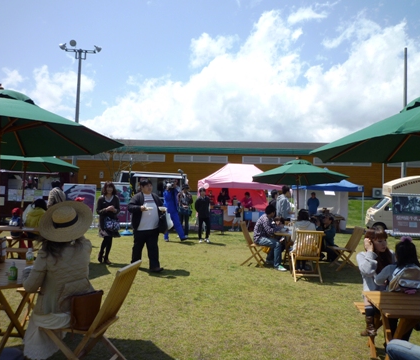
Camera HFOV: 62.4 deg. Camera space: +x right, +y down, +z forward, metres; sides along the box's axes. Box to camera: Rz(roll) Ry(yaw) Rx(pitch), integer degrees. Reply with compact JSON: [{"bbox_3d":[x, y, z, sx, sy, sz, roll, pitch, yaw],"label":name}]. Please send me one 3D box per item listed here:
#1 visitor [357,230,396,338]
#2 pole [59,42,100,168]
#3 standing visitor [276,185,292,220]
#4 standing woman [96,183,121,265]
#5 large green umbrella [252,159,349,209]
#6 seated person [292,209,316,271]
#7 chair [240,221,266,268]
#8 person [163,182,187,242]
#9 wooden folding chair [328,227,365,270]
[{"bbox_3d":[1.718,1.043,3.600,0.460,1.060,0.600,2,-2,0],"label":"visitor"},{"bbox_3d":[-9.198,-3.832,23.807,2.900,11.660,0.900,2,-2,0],"label":"pole"},{"bbox_3d":[1.916,1.043,8.800,0.420,1.740,0.470,3,-2,-18],"label":"standing visitor"},{"bbox_3d":[-2.045,0.880,7.005,0.460,1.640,0.360,3,-2,-12],"label":"standing woman"},{"bbox_3d":[2.014,0.688,7.800,2.200,2.390,2.200,2,-2,0],"label":"large green umbrella"},{"bbox_3d":[1.801,1.204,6.677,0.480,1.270,0.750,2,-2,5],"label":"seated person"},{"bbox_3d":[0.949,1.350,7.344,0.530,0.910,0.460,1,-3,16],"label":"chair"},{"bbox_3d":[-1.080,0.992,10.400,0.600,1.730,0.550,2,-2,11],"label":"person"},{"bbox_3d":[2.877,1.418,7.303,0.560,0.890,0.480,2,-3,3],"label":"wooden folding chair"}]

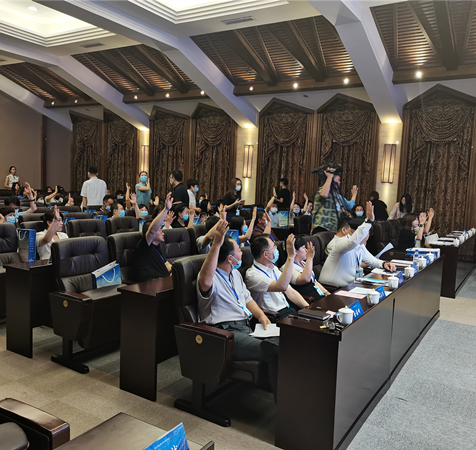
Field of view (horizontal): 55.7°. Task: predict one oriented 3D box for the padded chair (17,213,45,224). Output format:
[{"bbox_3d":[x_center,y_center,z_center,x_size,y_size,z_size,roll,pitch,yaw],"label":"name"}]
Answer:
[{"bbox_3d":[-2.804,0.337,6.549,0.620,1.030,0.640,5,5,31],"label":"padded chair"}]

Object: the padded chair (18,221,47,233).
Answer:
[{"bbox_3d":[-2.144,0.485,5.327,0.650,1.050,0.600,6,7,33],"label":"padded chair"}]

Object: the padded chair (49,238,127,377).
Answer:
[{"bbox_3d":[-1.186,0.638,3.926,0.580,1.015,0.650,6,6,32],"label":"padded chair"}]

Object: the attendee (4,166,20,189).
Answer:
[{"bbox_3d":[-6.913,-0.946,13.879,0.320,1.700,0.500,7,7,42],"label":"attendee"}]

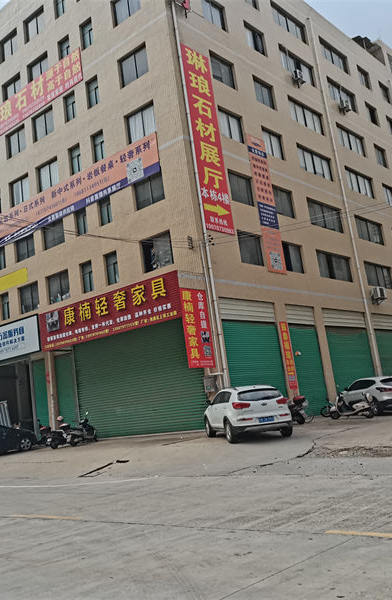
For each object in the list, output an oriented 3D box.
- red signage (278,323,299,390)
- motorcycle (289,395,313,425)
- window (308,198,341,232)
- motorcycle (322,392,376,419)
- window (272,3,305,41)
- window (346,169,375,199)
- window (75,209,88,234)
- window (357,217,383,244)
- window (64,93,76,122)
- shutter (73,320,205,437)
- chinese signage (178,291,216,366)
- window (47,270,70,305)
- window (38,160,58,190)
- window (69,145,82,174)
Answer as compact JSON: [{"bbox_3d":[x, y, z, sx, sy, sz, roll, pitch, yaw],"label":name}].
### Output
[{"bbox_3d":[4.340,2.565,27.825,0.060,3.150,0.650,-17,-14,39],"label":"red signage"},{"bbox_3d":[3.681,4.424,23.898,0.700,1.120,1.850,0,-13,-33],"label":"motorcycle"},{"bbox_3d":[7.312,-4.668,34.072,0.200,1.500,3.750,-17,-14,39],"label":"window"},{"bbox_3d":[6.118,4.183,23.919,1.800,1.120,0.700,-12,-12,20],"label":"motorcycle"},{"bbox_3d":[5.926,-17.479,38.073,0.150,1.433,3.829,-17,-14,40],"label":"window"},{"bbox_3d":[10.823,-7.773,40.052,0.200,1.515,4.201,-15,-13,38],"label":"window"},{"bbox_3d":[-5.604,-3.960,29.861,0.857,1.463,0.200,-15,-13,38],"label":"window"},{"bbox_3d":[11.357,-4.460,39.029,0.150,1.590,3.865,-17,-15,39],"label":"window"},{"bbox_3d":[-6.369,-9.902,30.910,0.909,1.463,0.200,-15,-13,38],"label":"window"},{"bbox_3d":[-2.761,3.640,26.896,7.733,4.776,0.200,-15,-13,38],"label":"shutter"},{"bbox_3d":[0.120,1.172,24.882,0.060,3.322,1.630,-17,-14,40],"label":"chinese signage"},{"bbox_3d":[-7.167,-0.651,31.284,1.681,1.492,0.150,-17,-14,38],"label":"window"},{"bbox_3d":[-7.772,-6.583,31.853,1.891,1.442,0.200,-15,-13,38],"label":"window"},{"bbox_3d":[-6.247,-7.213,31.009,0.854,1.449,0.150,-17,-14,38],"label":"window"}]

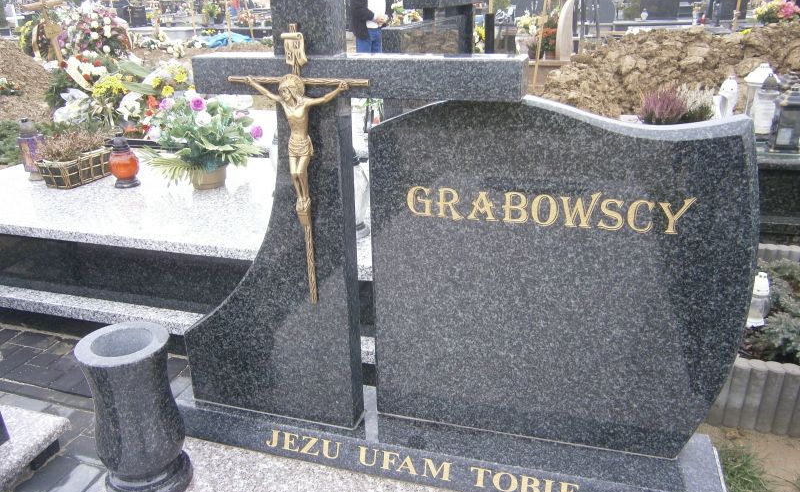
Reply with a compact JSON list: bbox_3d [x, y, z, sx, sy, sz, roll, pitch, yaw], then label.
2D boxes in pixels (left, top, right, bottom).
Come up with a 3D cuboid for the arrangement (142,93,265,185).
[{"bbox_3d":[-0.940,-0.479,2.819,0.520,0.410,0.440,-9,24,-17],"label":"arrangement"}]

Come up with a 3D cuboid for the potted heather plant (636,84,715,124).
[{"bbox_3d":[1.467,-0.714,3.198,0.420,0.270,0.300,5,23,15],"label":"potted heather plant"}]

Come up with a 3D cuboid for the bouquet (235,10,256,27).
[{"bbox_3d":[-4.188,-6.176,16.395,0.520,0.420,0.440,-7,24,-12],"label":"bouquet"}]

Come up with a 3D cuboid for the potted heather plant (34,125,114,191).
[{"bbox_3d":[-1.602,-0.442,2.986,0.190,0.240,0.330,6,24,16],"label":"potted heather plant"}]

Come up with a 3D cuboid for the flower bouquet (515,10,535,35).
[{"bbox_3d":[1.792,-3.217,8.649,0.320,0.380,0.300,-1,22,0],"label":"flower bouquet"}]

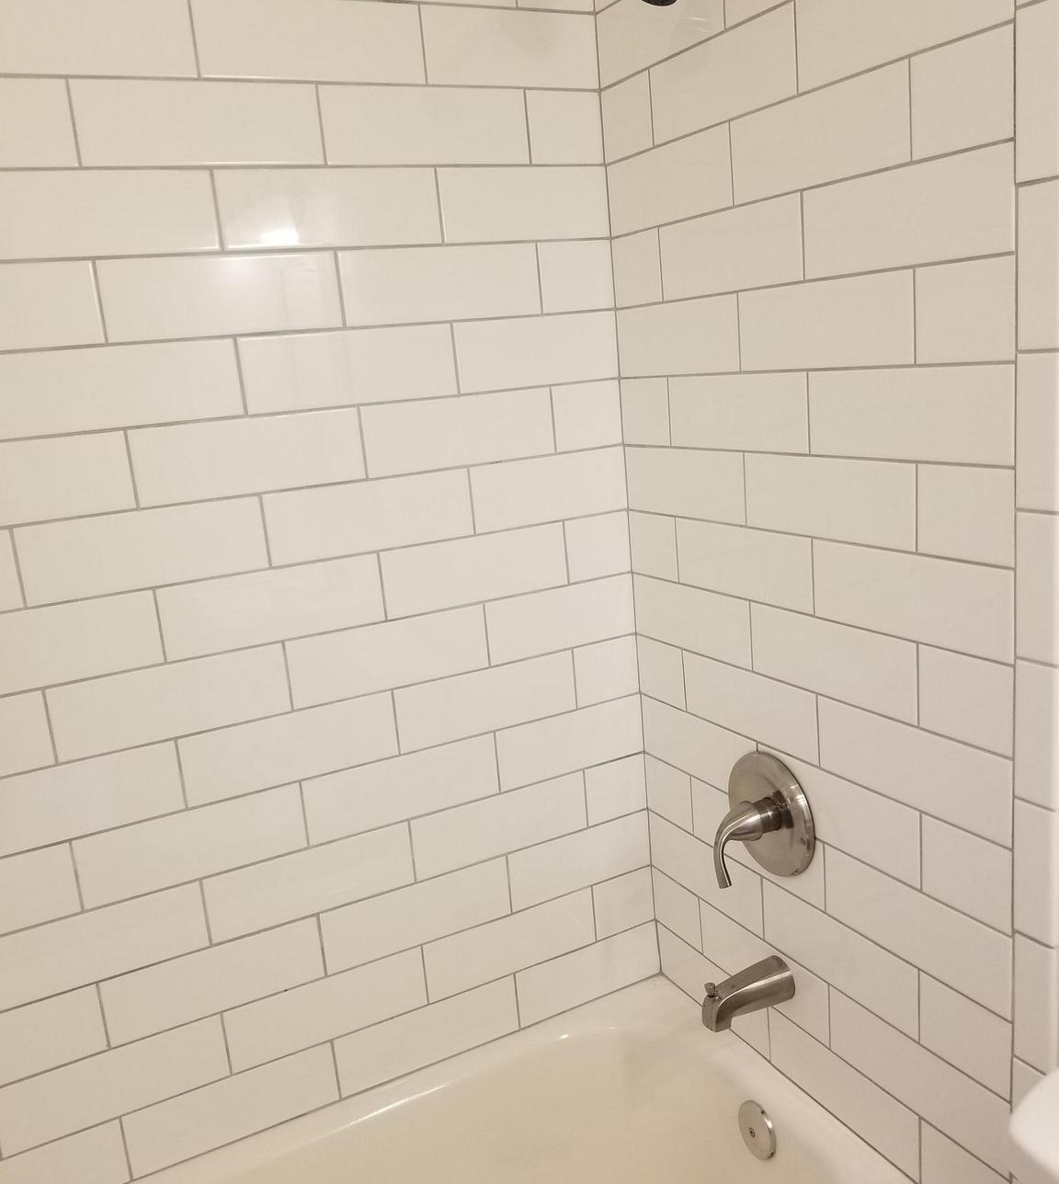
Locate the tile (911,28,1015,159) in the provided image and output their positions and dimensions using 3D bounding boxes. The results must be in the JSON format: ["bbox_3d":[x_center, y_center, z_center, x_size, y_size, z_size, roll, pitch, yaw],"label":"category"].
[{"bbox_3d":[0.427,-0.491,1.037,0.009,0.102,0.122,-11,13,-26],"label":"tile"}]

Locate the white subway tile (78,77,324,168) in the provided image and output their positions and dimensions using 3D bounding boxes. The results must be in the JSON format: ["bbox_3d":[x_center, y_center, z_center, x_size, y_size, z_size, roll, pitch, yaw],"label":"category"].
[{"bbox_3d":[-0.413,-0.591,1.343,0.304,0.102,0.010,-11,14,-25],"label":"white subway tile"}]

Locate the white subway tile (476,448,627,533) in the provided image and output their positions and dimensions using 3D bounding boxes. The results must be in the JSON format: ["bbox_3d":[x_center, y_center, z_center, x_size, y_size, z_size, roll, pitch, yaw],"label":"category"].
[{"bbox_3d":[0.033,-0.161,1.647,0.276,0.102,0.009,-11,13,-25],"label":"white subway tile"}]

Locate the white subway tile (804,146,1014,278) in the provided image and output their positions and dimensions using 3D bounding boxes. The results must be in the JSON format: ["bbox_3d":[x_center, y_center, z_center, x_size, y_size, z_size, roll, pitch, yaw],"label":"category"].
[{"bbox_3d":[0.399,-0.401,1.140,0.010,0.102,0.286,-12,14,-26],"label":"white subway tile"}]

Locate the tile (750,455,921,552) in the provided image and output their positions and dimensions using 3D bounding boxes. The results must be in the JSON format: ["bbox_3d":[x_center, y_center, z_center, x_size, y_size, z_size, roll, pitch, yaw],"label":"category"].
[{"bbox_3d":[0.367,-0.117,1.312,0.010,0.101,0.298,-11,14,-26],"label":"tile"}]

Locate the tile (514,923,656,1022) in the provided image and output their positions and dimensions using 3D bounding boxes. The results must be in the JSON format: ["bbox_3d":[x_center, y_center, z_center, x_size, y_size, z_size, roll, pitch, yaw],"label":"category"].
[{"bbox_3d":[0.103,0.655,1.824,0.274,0.101,0.010,-11,14,-26],"label":"tile"}]

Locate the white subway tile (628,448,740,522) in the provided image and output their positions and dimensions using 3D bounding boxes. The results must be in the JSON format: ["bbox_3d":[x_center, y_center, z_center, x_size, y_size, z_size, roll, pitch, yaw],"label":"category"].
[{"bbox_3d":[0.229,-0.162,1.574,0.010,0.101,0.295,-11,14,-26],"label":"white subway tile"}]

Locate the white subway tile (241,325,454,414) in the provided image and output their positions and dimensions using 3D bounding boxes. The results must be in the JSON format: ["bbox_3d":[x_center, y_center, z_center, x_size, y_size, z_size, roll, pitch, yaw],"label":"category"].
[{"bbox_3d":[-0.244,-0.311,1.471,0.306,0.101,0.009,-11,14,-25],"label":"white subway tile"}]

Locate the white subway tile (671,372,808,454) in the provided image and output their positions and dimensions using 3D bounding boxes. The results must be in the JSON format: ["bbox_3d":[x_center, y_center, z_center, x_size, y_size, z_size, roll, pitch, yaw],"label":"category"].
[{"bbox_3d":[0.280,-0.244,1.445,0.009,0.102,0.304,-11,13,-26],"label":"white subway tile"}]

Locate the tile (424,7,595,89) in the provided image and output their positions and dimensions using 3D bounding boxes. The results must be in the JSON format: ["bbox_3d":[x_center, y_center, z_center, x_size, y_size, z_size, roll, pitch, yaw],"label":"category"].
[{"bbox_3d":[-0.024,-0.773,1.512,0.275,0.102,0.010,-11,14,-25],"label":"tile"}]

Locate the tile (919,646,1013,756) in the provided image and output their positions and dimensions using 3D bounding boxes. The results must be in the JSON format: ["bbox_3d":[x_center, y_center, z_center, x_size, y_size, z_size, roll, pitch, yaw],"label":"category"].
[{"bbox_3d":[0.484,0.118,1.168,0.009,0.101,0.122,-11,13,-26],"label":"tile"}]

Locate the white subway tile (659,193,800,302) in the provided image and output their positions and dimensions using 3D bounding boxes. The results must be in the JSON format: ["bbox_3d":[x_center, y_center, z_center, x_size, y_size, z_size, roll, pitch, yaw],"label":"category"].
[{"bbox_3d":[0.259,-0.443,1.383,0.009,0.101,0.298,-11,14,-26],"label":"white subway tile"}]

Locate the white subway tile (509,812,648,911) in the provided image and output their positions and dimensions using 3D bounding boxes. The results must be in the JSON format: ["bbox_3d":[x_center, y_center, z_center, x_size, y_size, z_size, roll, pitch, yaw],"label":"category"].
[{"bbox_3d":[0.086,0.447,1.775,0.271,0.101,0.009,-11,14,-25],"label":"white subway tile"}]

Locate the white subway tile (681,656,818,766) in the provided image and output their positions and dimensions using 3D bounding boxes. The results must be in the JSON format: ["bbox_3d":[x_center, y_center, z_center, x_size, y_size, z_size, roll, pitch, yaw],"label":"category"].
[{"bbox_3d":[0.317,0.160,1.532,0.010,0.102,0.304,-12,14,-26],"label":"white subway tile"}]

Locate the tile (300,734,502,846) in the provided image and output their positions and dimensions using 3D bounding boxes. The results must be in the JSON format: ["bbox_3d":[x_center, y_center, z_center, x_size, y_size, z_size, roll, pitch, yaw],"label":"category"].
[{"bbox_3d":[-0.189,0.295,1.608,0.305,0.101,0.010,-11,14,-26],"label":"tile"}]

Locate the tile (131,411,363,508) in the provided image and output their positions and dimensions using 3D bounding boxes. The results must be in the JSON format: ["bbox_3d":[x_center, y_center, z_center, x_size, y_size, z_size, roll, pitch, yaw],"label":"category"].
[{"bbox_3d":[-0.375,-0.185,1.434,0.304,0.102,0.009,-11,13,-25],"label":"tile"}]

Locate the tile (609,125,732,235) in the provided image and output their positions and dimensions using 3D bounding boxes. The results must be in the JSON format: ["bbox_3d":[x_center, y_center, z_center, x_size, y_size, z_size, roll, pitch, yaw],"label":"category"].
[{"bbox_3d":[0.194,-0.569,1.482,0.010,0.101,0.295,-11,14,-26],"label":"tile"}]

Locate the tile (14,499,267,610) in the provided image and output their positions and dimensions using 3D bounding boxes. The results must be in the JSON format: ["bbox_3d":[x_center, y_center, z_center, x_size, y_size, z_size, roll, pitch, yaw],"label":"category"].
[{"bbox_3d":[-0.498,-0.057,1.385,0.305,0.101,0.010,-11,14,-26],"label":"tile"}]

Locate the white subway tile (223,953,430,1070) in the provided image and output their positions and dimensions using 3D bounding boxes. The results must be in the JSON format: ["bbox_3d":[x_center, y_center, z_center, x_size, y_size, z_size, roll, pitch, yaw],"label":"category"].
[{"bbox_3d":[-0.302,0.628,1.606,0.305,0.101,0.010,-11,14,-26],"label":"white subway tile"}]

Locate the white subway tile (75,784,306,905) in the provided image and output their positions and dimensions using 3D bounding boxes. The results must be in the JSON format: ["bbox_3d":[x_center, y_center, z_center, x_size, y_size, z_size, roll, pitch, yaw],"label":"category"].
[{"bbox_3d":[-0.462,0.349,1.473,0.303,0.101,0.009,-11,14,-25],"label":"white subway tile"}]

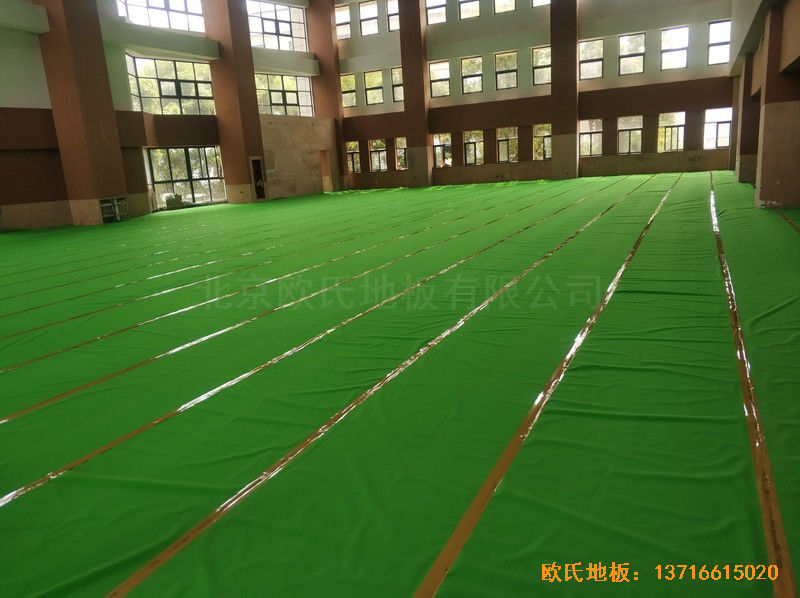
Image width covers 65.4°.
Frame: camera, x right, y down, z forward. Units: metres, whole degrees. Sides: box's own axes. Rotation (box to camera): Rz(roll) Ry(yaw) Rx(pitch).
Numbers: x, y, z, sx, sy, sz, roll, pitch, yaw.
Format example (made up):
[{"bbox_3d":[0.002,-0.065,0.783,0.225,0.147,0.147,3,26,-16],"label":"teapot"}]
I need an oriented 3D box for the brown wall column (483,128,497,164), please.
[{"bbox_3d":[5.121,-8.620,35.141,0.781,1.879,0.260,2,14,25],"label":"brown wall column"}]

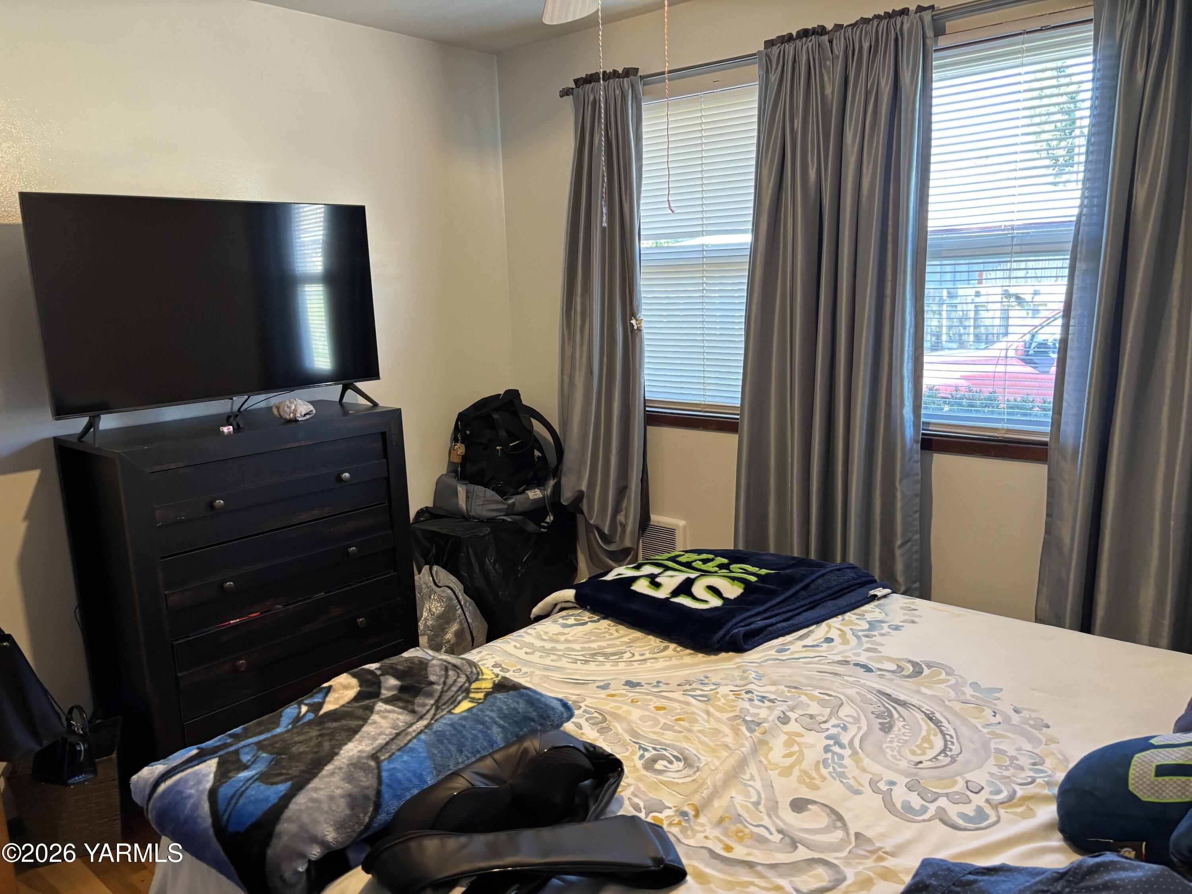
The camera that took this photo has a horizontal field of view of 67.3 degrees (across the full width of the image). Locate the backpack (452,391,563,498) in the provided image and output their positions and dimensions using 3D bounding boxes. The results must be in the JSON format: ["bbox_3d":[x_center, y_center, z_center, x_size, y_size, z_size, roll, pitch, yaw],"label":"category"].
[{"bbox_3d":[-0.331,-0.009,3.294,0.350,0.400,0.220,1,11,14],"label":"backpack"}]

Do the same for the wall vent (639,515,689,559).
[{"bbox_3d":[0.250,0.370,3.407,0.258,0.220,0.035,7,14,40],"label":"wall vent"}]

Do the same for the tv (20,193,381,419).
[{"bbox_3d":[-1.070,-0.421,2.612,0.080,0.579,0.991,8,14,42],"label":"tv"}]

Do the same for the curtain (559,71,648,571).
[{"bbox_3d":[0.016,-0.416,3.337,0.420,1.811,0.140,7,14,40],"label":"curtain"}]

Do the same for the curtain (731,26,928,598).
[{"bbox_3d":[0.718,-0.256,2.765,0.645,1.929,0.120,7,14,40],"label":"curtain"}]

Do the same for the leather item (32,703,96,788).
[{"bbox_3d":[-1.380,0.735,2.304,0.155,0.190,0.090,4,12,31],"label":"leather item"}]

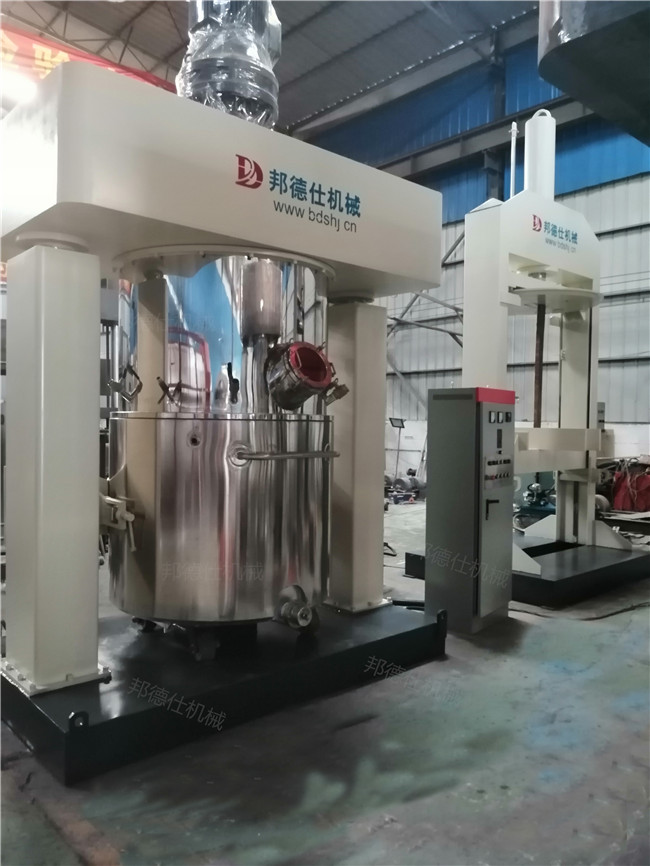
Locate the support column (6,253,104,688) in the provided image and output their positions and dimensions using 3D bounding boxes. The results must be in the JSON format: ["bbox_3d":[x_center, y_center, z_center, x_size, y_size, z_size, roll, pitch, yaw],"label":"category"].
[{"bbox_3d":[-1.367,0.161,3.384,0.309,2.057,0.463,0,1,-42],"label":"support column"}]

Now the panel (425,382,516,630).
[{"bbox_3d":[1.103,0.550,5.117,0.403,1.744,0.593,2,2,42],"label":"panel"}]

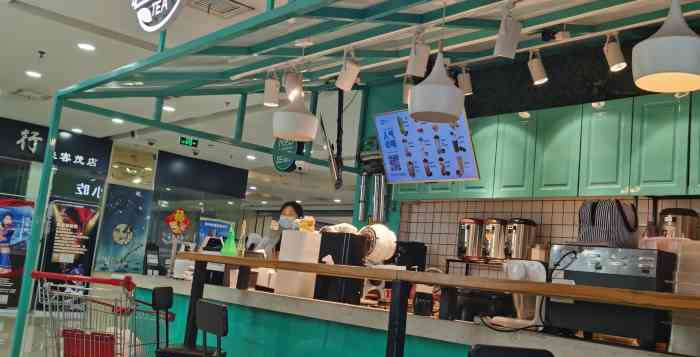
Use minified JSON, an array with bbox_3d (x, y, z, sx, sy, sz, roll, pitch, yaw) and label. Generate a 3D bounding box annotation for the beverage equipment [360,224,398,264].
[{"bbox_3d":[0.161,0.379,4.248,0.170,0.225,0.210,12,-10,-39],"label":"beverage equipment"}]

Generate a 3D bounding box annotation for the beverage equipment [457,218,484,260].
[{"bbox_3d":[1.012,0.512,6.112,0.260,0.335,0.225,12,-10,-39],"label":"beverage equipment"}]

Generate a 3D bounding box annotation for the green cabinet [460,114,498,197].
[{"bbox_3d":[1.227,-0.154,6.385,0.340,0.723,0.407,12,-10,-39],"label":"green cabinet"}]

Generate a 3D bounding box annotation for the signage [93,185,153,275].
[{"bbox_3d":[-3.928,0.906,12.738,0.846,1.490,0.030,12,-10,-39],"label":"signage"}]

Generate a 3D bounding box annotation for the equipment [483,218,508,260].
[{"bbox_3d":[1.182,0.496,5.914,0.260,0.335,0.225,12,-10,-39],"label":"equipment"}]

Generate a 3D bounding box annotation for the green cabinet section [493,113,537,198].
[{"bbox_3d":[1.487,-0.175,6.236,0.250,0.719,0.400,13,-10,-40],"label":"green cabinet section"}]

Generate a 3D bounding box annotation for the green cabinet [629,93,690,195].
[{"bbox_3d":[2.275,-0.201,5.152,0.340,0.713,0.409,12,-10,-39],"label":"green cabinet"}]

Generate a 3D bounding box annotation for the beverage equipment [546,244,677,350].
[{"bbox_3d":[1.142,0.490,3.003,0.420,0.370,0.464,12,-10,-39],"label":"beverage equipment"}]

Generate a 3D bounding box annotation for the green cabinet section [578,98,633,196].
[{"bbox_3d":[2.037,-0.205,5.613,0.250,0.732,0.423,13,-10,-40],"label":"green cabinet section"}]

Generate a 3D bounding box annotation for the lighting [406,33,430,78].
[{"bbox_3d":[0.371,-0.666,3.942,0.110,0.220,0.150,6,-8,1],"label":"lighting"}]

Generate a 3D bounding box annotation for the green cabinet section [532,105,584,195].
[{"bbox_3d":[1.758,-0.189,5.928,0.250,0.725,0.420,13,-10,-40],"label":"green cabinet section"}]

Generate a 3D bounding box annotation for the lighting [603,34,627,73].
[{"bbox_3d":[1.811,-0.856,4.983,0.150,0.225,0.110,11,-10,-34],"label":"lighting"}]

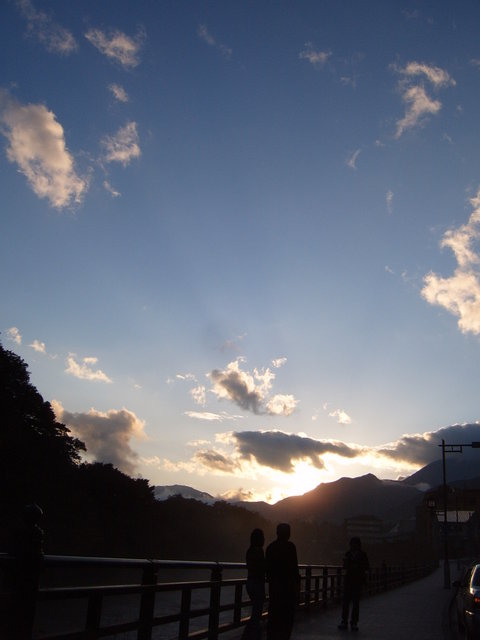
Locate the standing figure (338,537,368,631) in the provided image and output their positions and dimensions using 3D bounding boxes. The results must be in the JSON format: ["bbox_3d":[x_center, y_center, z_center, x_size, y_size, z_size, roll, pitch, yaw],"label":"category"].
[{"bbox_3d":[2.189,5.072,13.192,0.530,1.680,0.360,-5,-21,22],"label":"standing figure"}]

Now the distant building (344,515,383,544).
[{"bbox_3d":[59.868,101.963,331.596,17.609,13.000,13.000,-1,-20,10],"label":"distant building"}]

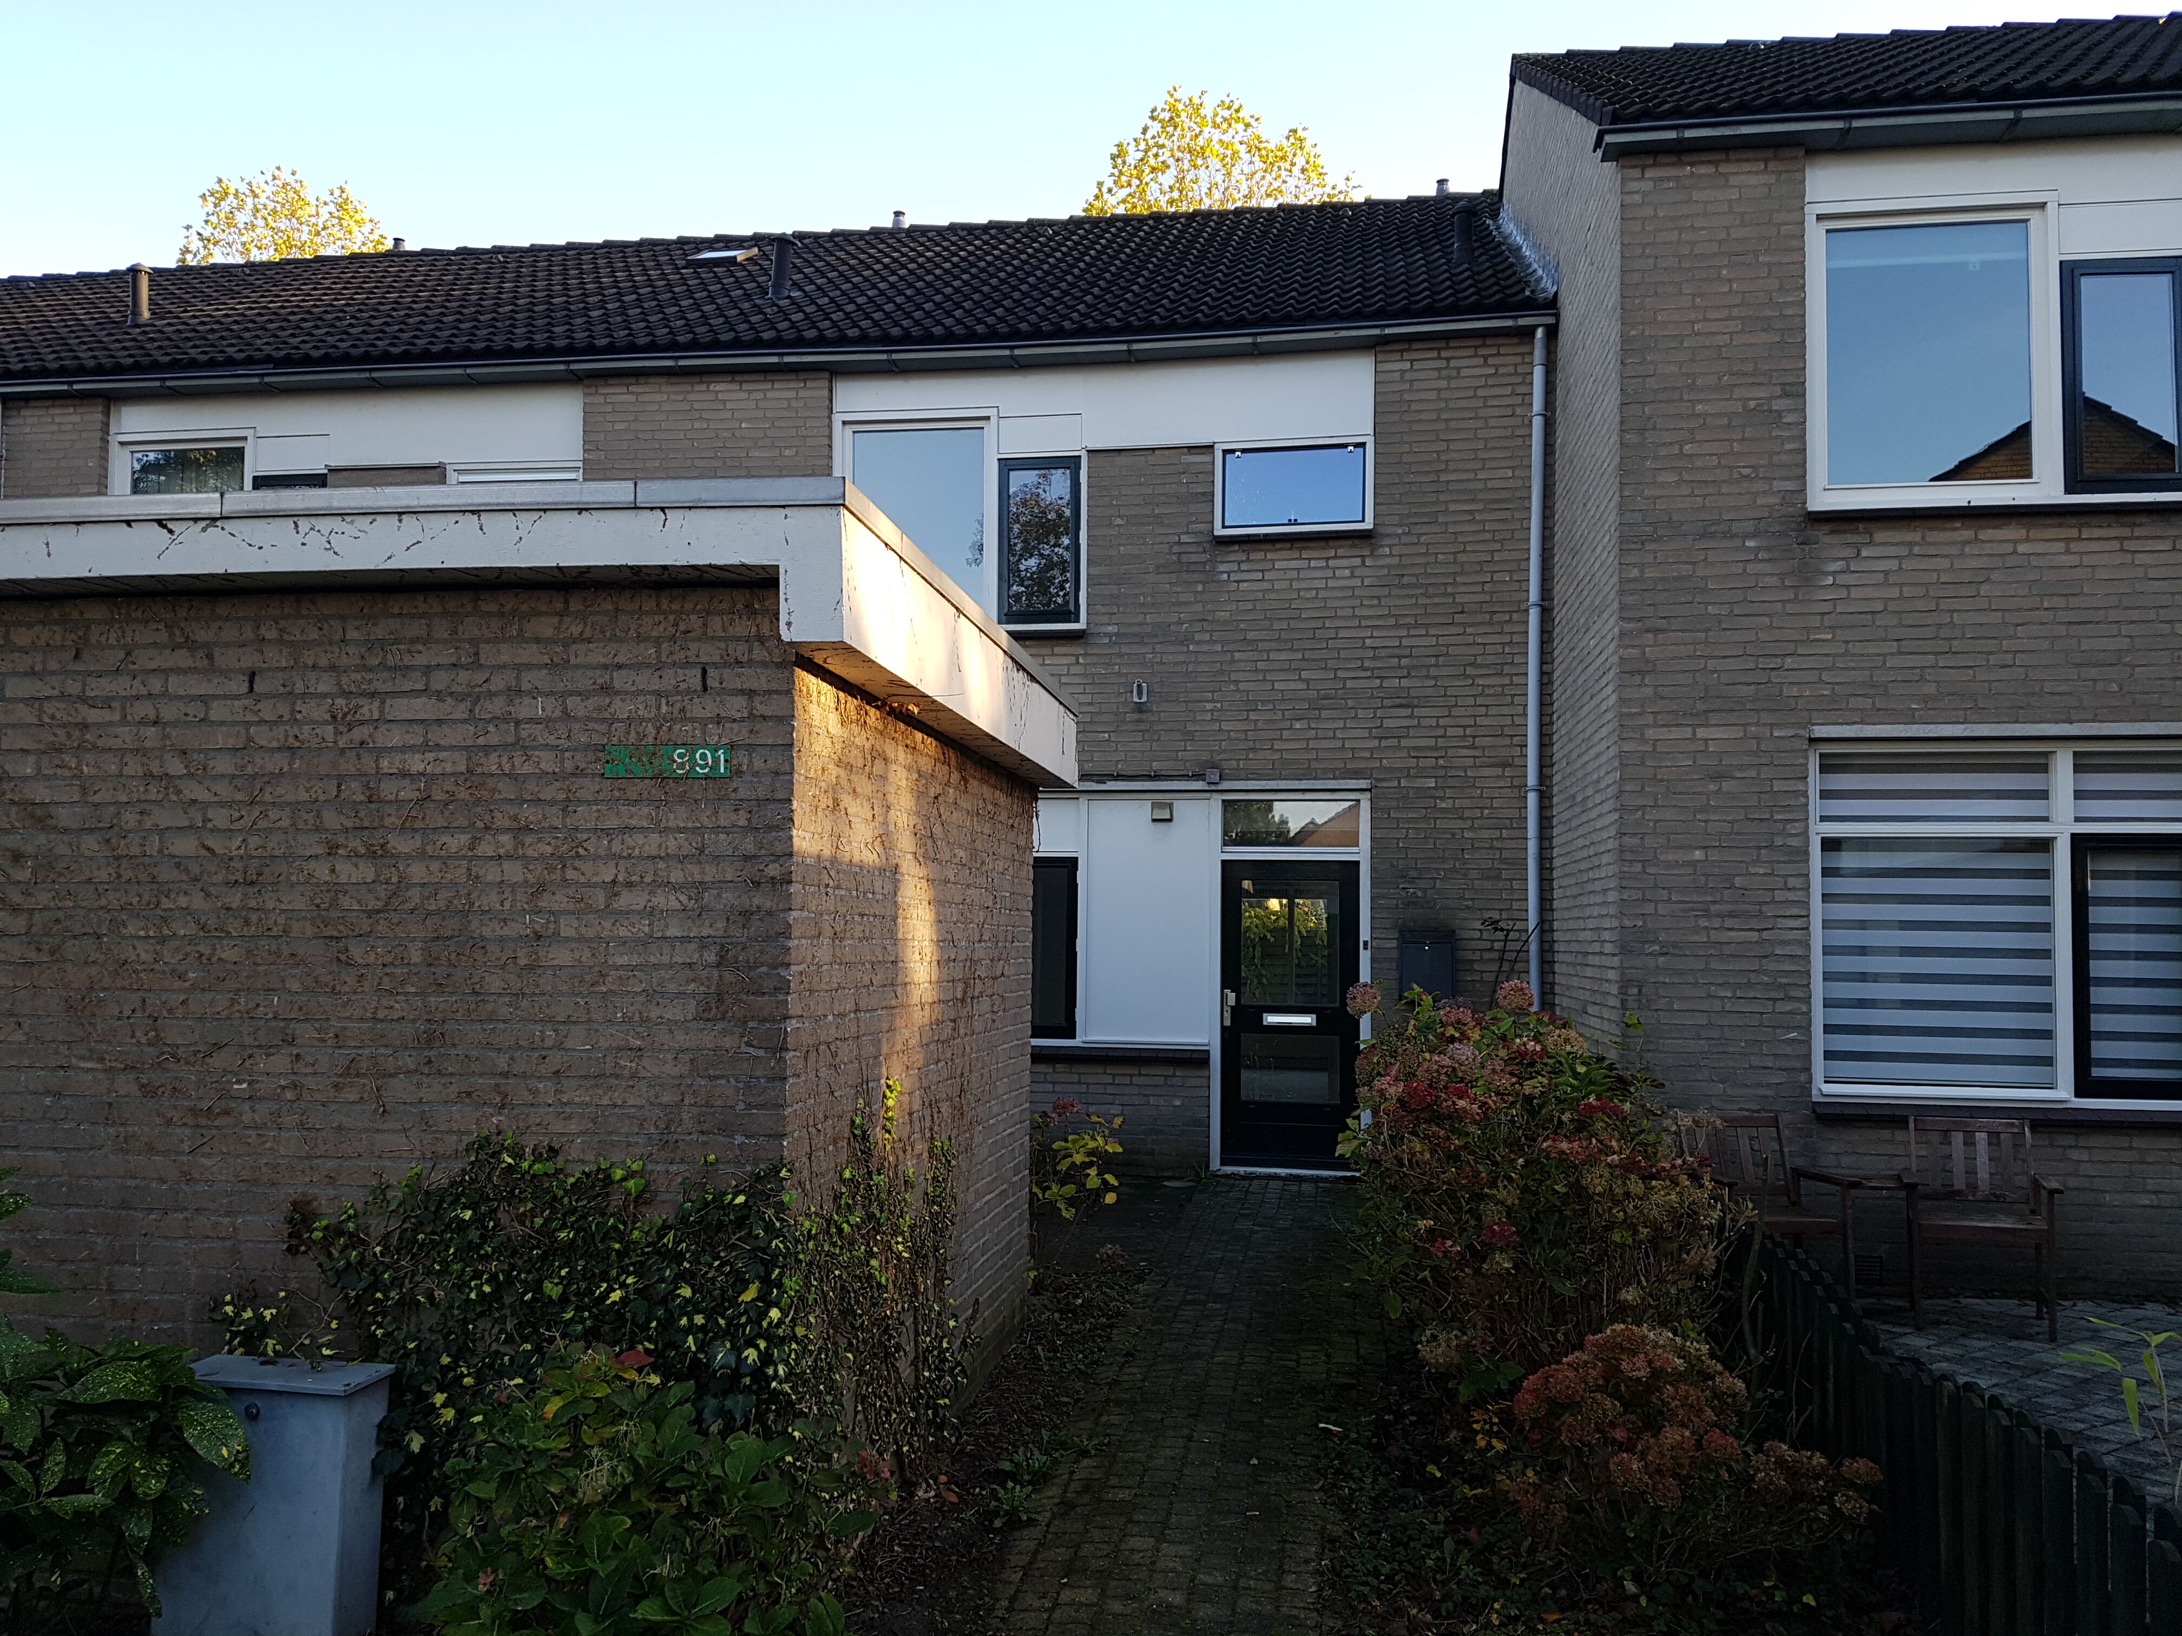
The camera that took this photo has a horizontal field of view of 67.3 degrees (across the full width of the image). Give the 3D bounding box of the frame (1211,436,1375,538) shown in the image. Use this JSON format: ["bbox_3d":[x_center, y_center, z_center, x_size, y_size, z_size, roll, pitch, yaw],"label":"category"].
[{"bbox_3d":[1.316,-2.143,10.649,1.033,0.618,0.100,0,-3,9],"label":"frame"}]

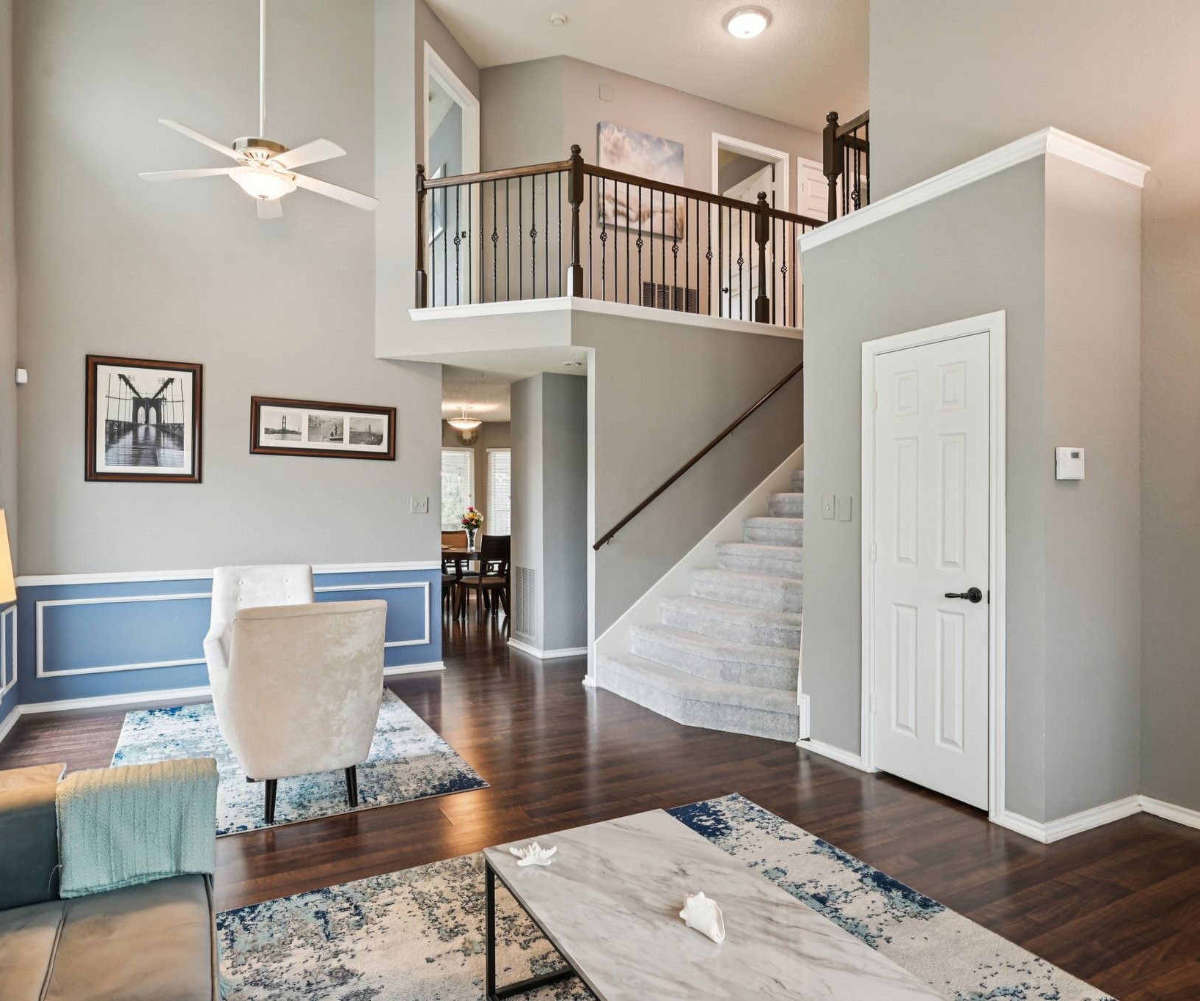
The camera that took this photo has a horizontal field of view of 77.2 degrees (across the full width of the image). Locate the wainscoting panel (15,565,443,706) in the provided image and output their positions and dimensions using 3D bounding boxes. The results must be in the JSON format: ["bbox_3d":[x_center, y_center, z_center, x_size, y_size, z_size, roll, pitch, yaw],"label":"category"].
[{"bbox_3d":[-2.444,0.907,5.327,2.720,0.755,0.030,0,0,-28],"label":"wainscoting panel"}]

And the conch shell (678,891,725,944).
[{"bbox_3d":[0.218,0.894,1.620,0.075,0.057,0.115,0,0,-34],"label":"conch shell"}]

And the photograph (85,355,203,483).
[{"bbox_3d":[-3.027,-0.531,5.007,0.670,0.825,0.035,0,0,-28],"label":"photograph"}]

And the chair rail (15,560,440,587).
[{"bbox_3d":[-2.444,0.511,5.319,2.710,0.068,0.035,0,0,-28],"label":"chair rail"}]

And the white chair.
[{"bbox_3d":[-1.359,0.880,3.374,0.700,0.920,0.800,0,0,-28],"label":"white chair"}]

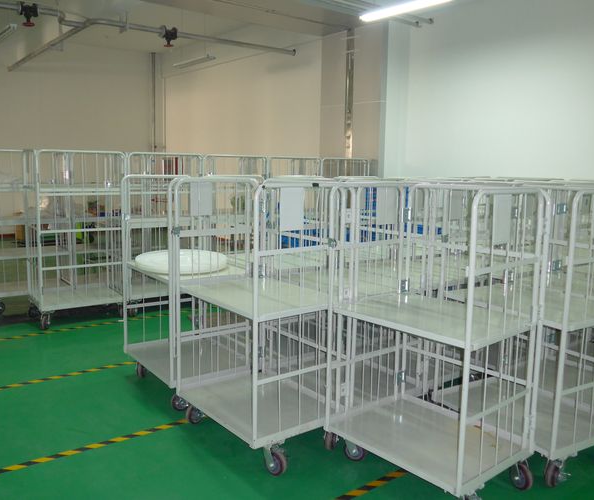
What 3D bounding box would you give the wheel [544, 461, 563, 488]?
[{"bbox_3d":[1.295,1.133,2.817,0.052,0.132,0.127,8,11,41],"label":"wheel"}]

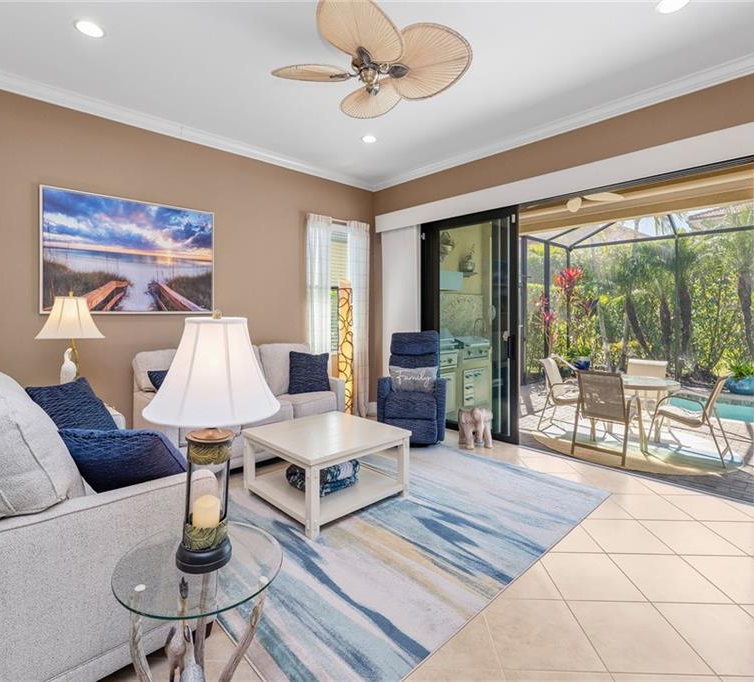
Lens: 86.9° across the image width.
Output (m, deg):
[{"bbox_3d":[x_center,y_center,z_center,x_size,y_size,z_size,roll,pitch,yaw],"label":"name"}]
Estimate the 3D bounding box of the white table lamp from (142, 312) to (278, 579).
[{"bbox_3d":[-0.542,0.309,1.300,0.420,0.808,0.420,0,3,0],"label":"white table lamp"}]

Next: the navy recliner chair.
[{"bbox_3d":[0.412,0.488,4.457,0.730,1.110,0.860,0,3,8],"label":"navy recliner chair"}]

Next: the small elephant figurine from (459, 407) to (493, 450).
[{"bbox_3d":[1.027,0.875,4.138,0.340,0.373,0.360,0,3,-4],"label":"small elephant figurine"}]

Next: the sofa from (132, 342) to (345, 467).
[{"bbox_3d":[-1.231,0.592,3.727,1.699,1.010,0.871,-2,4,-42],"label":"sofa"}]

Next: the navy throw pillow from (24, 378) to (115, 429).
[{"bbox_3d":[-1.713,0.442,2.251,0.160,0.450,0.450,-27,1,-3],"label":"navy throw pillow"}]

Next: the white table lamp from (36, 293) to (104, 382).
[{"bbox_3d":[-2.202,0.048,2.860,0.410,0.800,0.410,0,3,0],"label":"white table lamp"}]

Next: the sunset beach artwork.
[{"bbox_3d":[-2.121,-0.745,3.543,1.340,1.012,0.040,-2,4,-42],"label":"sunset beach artwork"}]

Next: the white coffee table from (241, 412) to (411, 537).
[{"bbox_3d":[-0.376,0.915,2.999,0.900,0.450,0.900,-2,4,-42],"label":"white coffee table"}]

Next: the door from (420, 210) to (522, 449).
[{"bbox_3d":[1.015,-0.194,4.565,0.120,2.450,1.294,-3,4,-44],"label":"door"}]

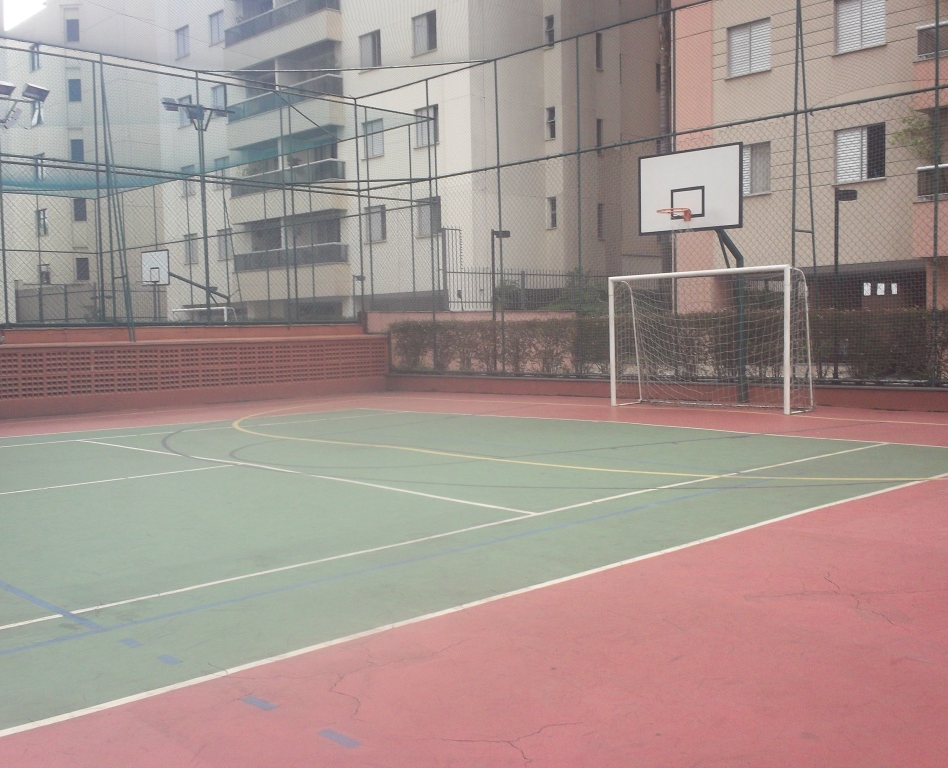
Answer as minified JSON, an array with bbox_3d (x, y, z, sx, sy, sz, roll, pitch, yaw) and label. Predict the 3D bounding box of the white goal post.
[{"bbox_3d":[3.514,-0.657,16.840,3.080,2.040,0.790,2,5,45],"label":"white goal post"}]

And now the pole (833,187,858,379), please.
[{"bbox_3d":[5.786,-1.579,17.700,0.250,2.970,0.450,2,5,45],"label":"pole"}]

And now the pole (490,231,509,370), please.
[{"bbox_3d":[0.557,-1.755,23.551,0.250,2.930,0.450,2,5,45],"label":"pole"}]

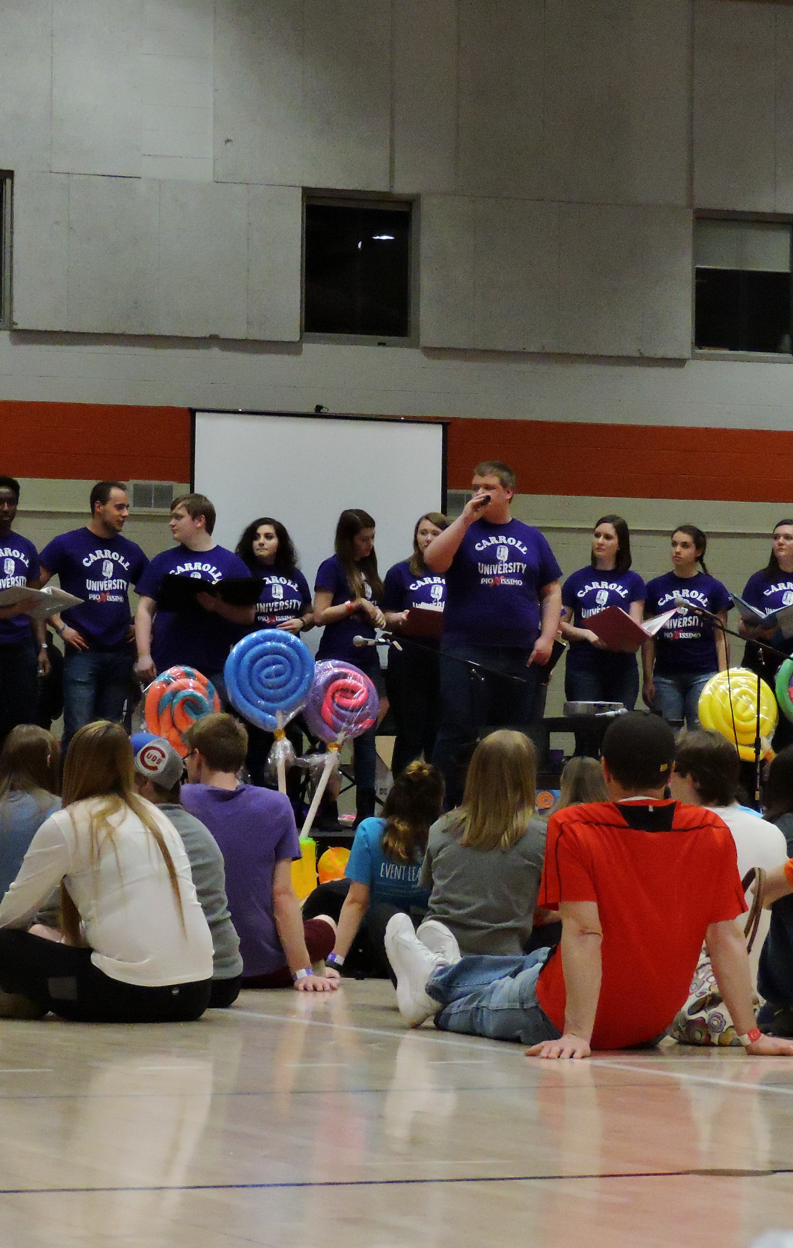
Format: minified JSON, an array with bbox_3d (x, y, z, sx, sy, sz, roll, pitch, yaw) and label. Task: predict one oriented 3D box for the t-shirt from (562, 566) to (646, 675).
[{"bbox_3d":[1.070,-0.017,24.800,0.460,0.570,0.270,0,-2,3],"label":"t-shirt"}]

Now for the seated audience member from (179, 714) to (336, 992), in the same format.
[{"bbox_3d":[-0.467,0.716,15.350,0.580,0.860,0.720,1,-2,0],"label":"seated audience member"}]

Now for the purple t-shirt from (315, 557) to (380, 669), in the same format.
[{"bbox_3d":[-0.253,-0.057,24.900,0.390,0.580,0.260,2,-3,-43],"label":"purple t-shirt"}]

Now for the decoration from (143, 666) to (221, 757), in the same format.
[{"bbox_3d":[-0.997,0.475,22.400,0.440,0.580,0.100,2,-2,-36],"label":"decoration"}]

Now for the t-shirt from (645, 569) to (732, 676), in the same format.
[{"bbox_3d":[1.521,-0.007,25.000,0.450,0.560,0.260,0,-2,5],"label":"t-shirt"}]

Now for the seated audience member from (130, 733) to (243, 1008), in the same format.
[{"bbox_3d":[-0.701,0.714,14.050,0.480,0.780,0.660,1,-2,-27],"label":"seated audience member"}]

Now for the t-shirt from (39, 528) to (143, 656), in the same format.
[{"bbox_3d":[-1.509,-0.165,23.900,0.530,0.620,0.300,1,-2,-18],"label":"t-shirt"}]

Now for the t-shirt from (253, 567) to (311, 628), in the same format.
[{"bbox_3d":[-0.610,-0.031,25.200,0.410,0.570,0.250,1,-2,-6],"label":"t-shirt"}]

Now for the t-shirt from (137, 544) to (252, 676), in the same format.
[{"bbox_3d":[-1.026,-0.069,24.400,0.580,0.680,0.340,0,-2,2],"label":"t-shirt"}]

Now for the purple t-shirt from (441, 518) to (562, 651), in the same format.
[{"bbox_3d":[0.516,-0.198,24.000,0.580,0.660,0.340,1,-2,-8],"label":"purple t-shirt"}]

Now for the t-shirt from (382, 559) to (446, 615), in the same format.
[{"bbox_3d":[0.145,-0.112,25.000,0.440,0.460,0.260,1,-2,-16],"label":"t-shirt"}]

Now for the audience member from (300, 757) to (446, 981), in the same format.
[{"bbox_3d":[-0.050,0.772,15.600,0.530,0.720,0.820,1,-2,-18],"label":"audience member"}]

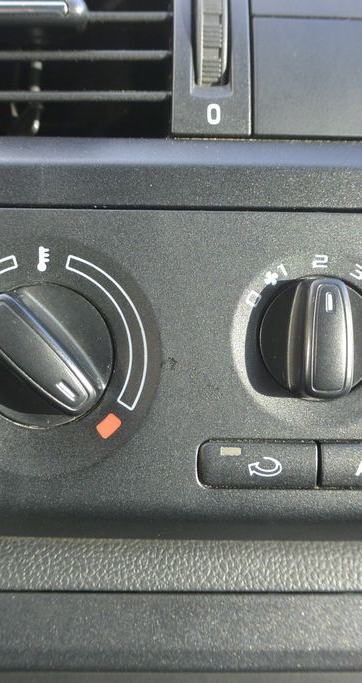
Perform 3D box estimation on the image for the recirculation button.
[{"bbox_3d":[0.019,0.030,0.188,0.029,0.011,0.006,0,-2,0],"label":"recirculation button"}]

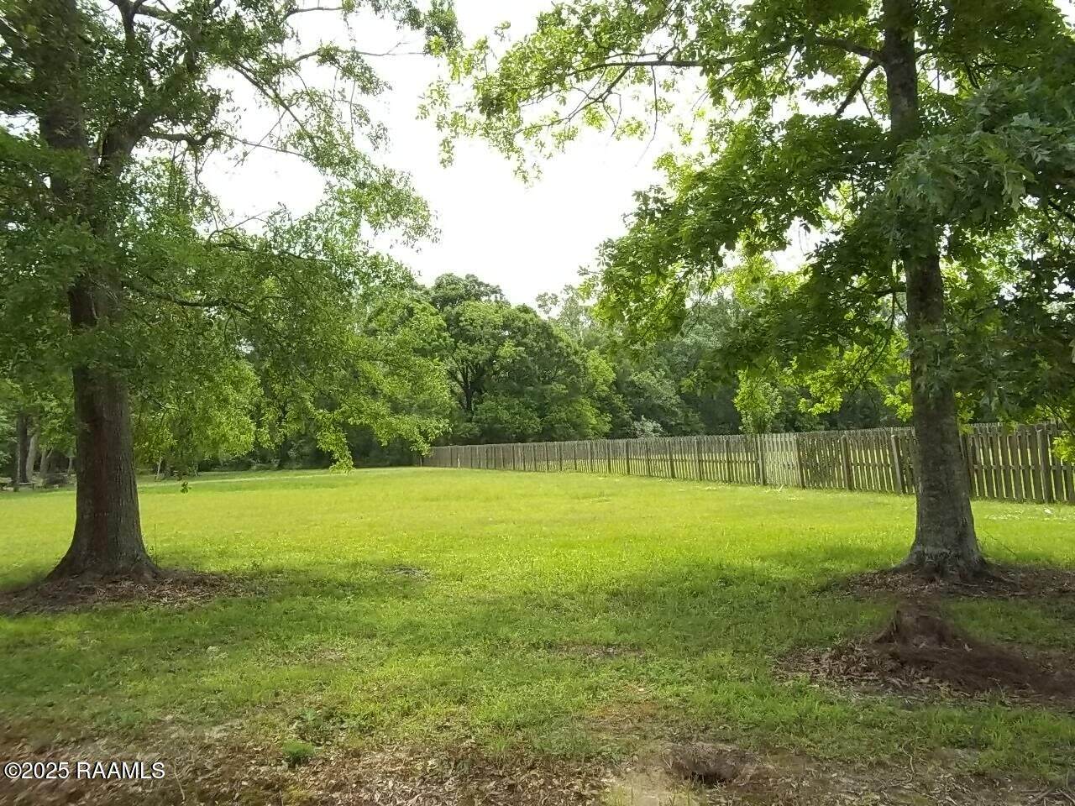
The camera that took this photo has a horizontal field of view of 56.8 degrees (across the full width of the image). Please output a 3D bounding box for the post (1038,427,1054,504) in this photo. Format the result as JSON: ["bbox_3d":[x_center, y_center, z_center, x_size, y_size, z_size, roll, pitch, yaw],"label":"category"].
[{"bbox_3d":[11.044,1.369,21.600,0.100,1.670,0.100,-4,-2,-17],"label":"post"}]

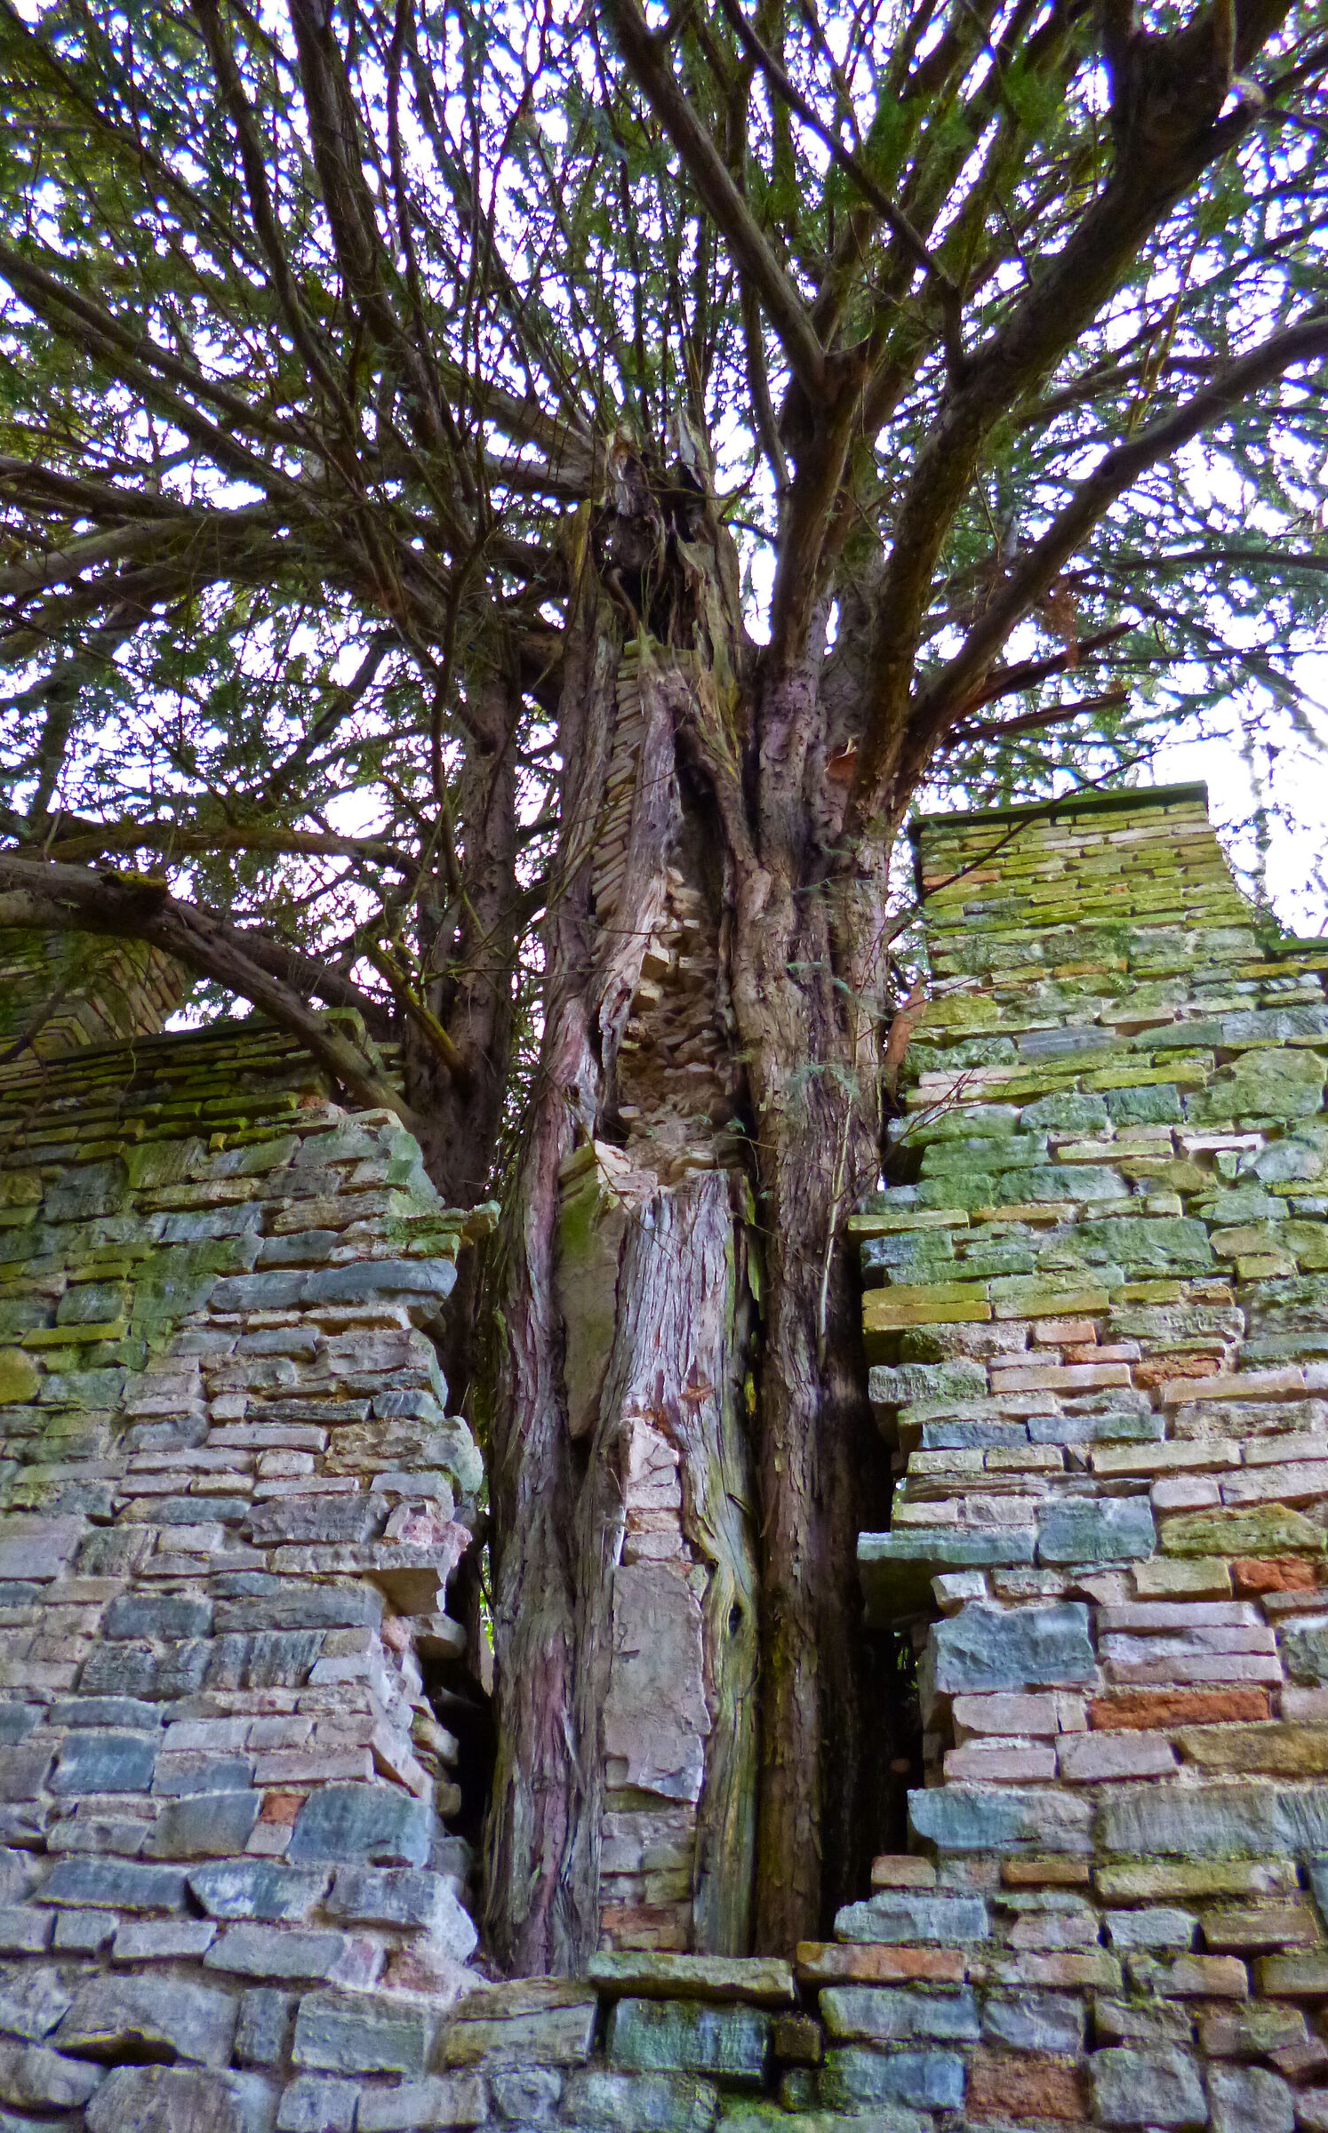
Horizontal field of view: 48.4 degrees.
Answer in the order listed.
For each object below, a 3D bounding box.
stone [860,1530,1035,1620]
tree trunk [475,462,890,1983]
[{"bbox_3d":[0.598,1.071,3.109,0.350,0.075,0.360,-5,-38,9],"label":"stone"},{"bbox_3d":[0.140,-0.288,4.597,1.050,5.300,0.850,-5,-38,9],"label":"tree trunk"}]

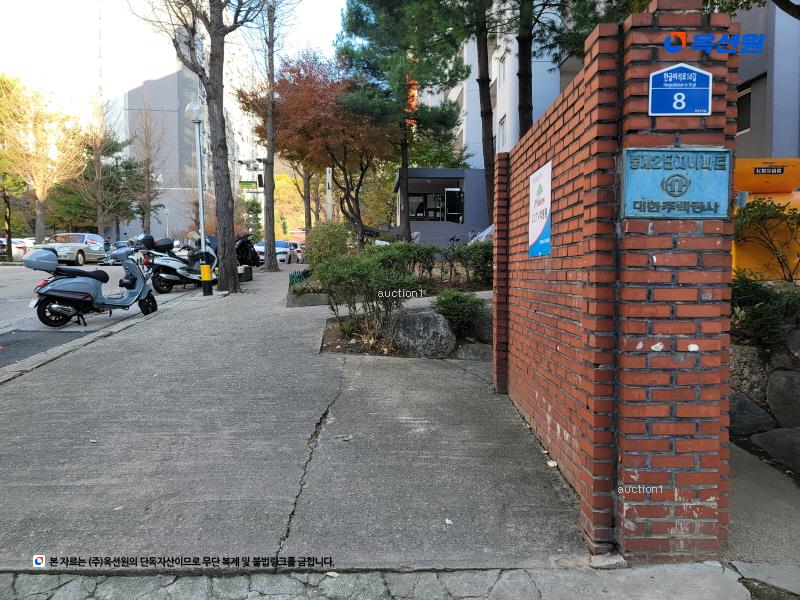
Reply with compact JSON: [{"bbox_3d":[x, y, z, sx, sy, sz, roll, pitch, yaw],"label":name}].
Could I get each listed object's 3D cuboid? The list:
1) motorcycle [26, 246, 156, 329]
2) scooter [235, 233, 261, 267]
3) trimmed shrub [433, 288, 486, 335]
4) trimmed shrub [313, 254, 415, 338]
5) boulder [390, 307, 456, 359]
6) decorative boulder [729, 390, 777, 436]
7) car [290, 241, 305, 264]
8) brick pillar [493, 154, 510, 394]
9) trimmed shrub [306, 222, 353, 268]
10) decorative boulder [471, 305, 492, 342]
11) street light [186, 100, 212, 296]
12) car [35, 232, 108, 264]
[{"bbox_3d":[-4.460,-0.235,8.550,0.720,1.120,1.880,2,3,40],"label":"motorcycle"},{"bbox_3d":[-5.588,-1.774,20.500,0.700,1.200,1.850,7,8,44],"label":"scooter"},{"bbox_3d":[0.705,0.154,6.850,0.640,0.600,0.600,0,2,0],"label":"trimmed shrub"},{"bbox_3d":[-0.460,-0.060,7.750,1.350,1.140,1.150,0,2,0],"label":"trimmed shrub"},{"bbox_3d":[0.275,0.368,6.750,0.770,0.580,0.620,0,2,0],"label":"boulder"},{"bbox_3d":[2.062,0.662,3.400,0.420,0.300,0.580,0,2,0],"label":"decorative boulder"},{"bbox_3d":[-5.881,-2.866,34.500,1.800,1.480,4.400,-1,3,-18],"label":"car"},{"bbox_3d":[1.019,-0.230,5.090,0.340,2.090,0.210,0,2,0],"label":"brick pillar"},{"bbox_3d":[-1.658,-1.183,13.400,1.150,1.200,1.150,0,2,0],"label":"trimmed shrub"},{"bbox_3d":[1.069,0.281,6.900,0.520,0.470,0.500,0,2,0],"label":"decorative boulder"},{"bbox_3d":[-4.367,-2.225,12.710,0.420,4.260,0.420,-3,2,0],"label":"street light"},{"bbox_3d":[-15.243,-2.375,26.793,1.840,1.470,4.850,0,6,-12],"label":"car"}]

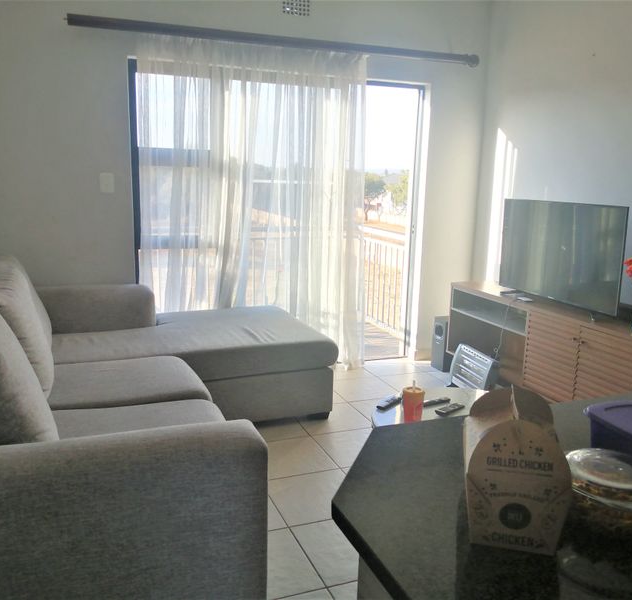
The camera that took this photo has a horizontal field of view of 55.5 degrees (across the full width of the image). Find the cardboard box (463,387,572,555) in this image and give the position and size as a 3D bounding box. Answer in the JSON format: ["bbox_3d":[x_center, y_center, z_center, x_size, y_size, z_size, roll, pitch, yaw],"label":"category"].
[{"bbox_3d":[0.289,0.232,0.870,0.134,0.217,0.122,4,12,12],"label":"cardboard box"}]

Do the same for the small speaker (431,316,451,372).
[{"bbox_3d":[1.044,0.332,4.590,0.240,0.385,0.150,-3,12,-21],"label":"small speaker"}]

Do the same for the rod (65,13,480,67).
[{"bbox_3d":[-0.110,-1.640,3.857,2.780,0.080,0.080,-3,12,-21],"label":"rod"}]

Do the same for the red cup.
[{"bbox_3d":[0.406,0.447,2.477,0.090,0.160,0.090,1,11,0],"label":"red cup"}]

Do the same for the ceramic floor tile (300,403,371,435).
[{"bbox_3d":[0.097,0.711,3.591,0.400,0.010,0.400,-3,12,-21],"label":"ceramic floor tile"}]

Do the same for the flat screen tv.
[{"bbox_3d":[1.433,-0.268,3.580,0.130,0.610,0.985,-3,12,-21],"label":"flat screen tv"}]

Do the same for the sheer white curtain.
[{"bbox_3d":[-0.363,-0.524,4.003,1.600,2.200,0.110,-3,12,-21],"label":"sheer white curtain"}]

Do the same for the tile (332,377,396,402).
[{"bbox_3d":[0.329,0.614,4.101,0.400,0.010,0.400,-3,12,-21],"label":"tile"}]

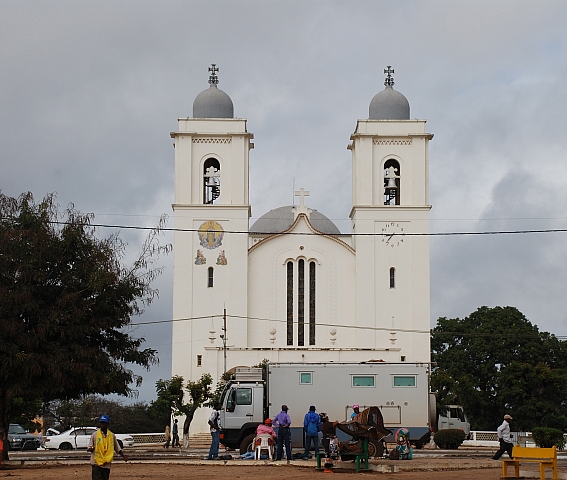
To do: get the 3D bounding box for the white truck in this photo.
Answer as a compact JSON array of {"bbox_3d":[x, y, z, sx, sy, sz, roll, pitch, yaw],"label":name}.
[{"bbox_3d":[1.692,6.596,57.500,8.300,3.762,2.450,0,-7,0],"label":"white truck"}]

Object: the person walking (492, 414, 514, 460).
[{"bbox_3d":[7.999,7.201,54.500,0.780,1.651,0.500,0,-7,0],"label":"person walking"}]

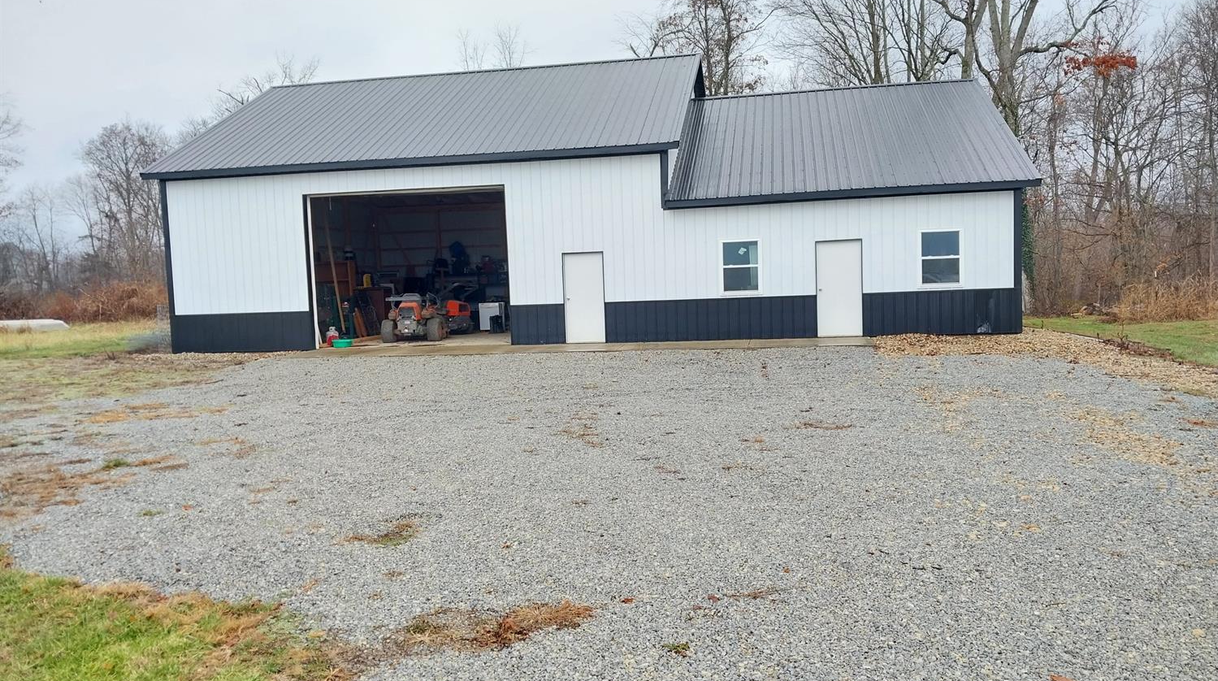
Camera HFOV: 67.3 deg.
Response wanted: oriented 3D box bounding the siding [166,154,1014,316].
[{"bbox_3d":[-1.142,-2.428,20.423,19.145,3.201,0.120,-1,4,10],"label":"siding"}]

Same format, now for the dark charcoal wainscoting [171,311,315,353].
[{"bbox_3d":[-8.791,-0.189,21.962,3.647,0.907,0.080,-1,4,10],"label":"dark charcoal wainscoting"}]

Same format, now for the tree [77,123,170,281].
[{"bbox_3d":[-29.422,-7.569,56.453,5.767,11.987,5.767,-1,4,10],"label":"tree"}]

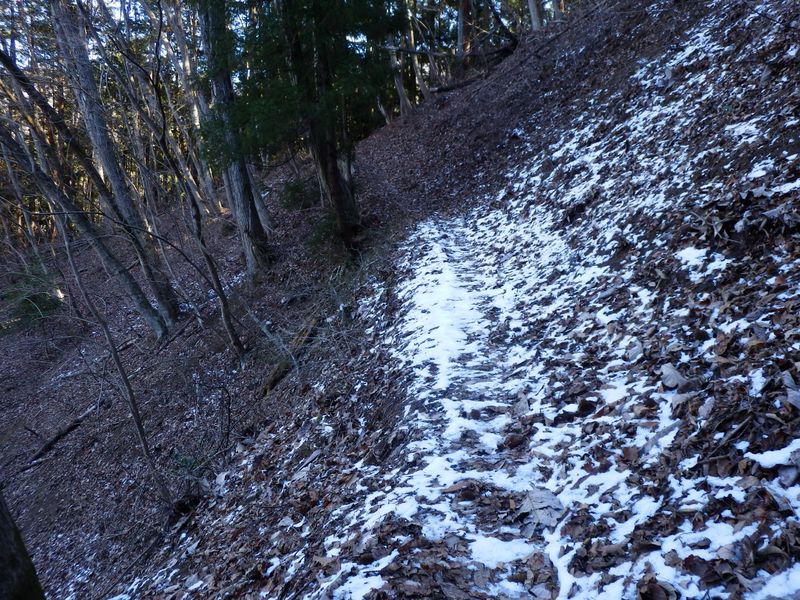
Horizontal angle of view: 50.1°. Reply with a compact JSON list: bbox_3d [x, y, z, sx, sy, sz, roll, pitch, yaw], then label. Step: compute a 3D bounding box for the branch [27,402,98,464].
[{"bbox_3d":[-3.943,1.549,9.987,1.010,0.080,0.100,-43,25,-14],"label":"branch"}]

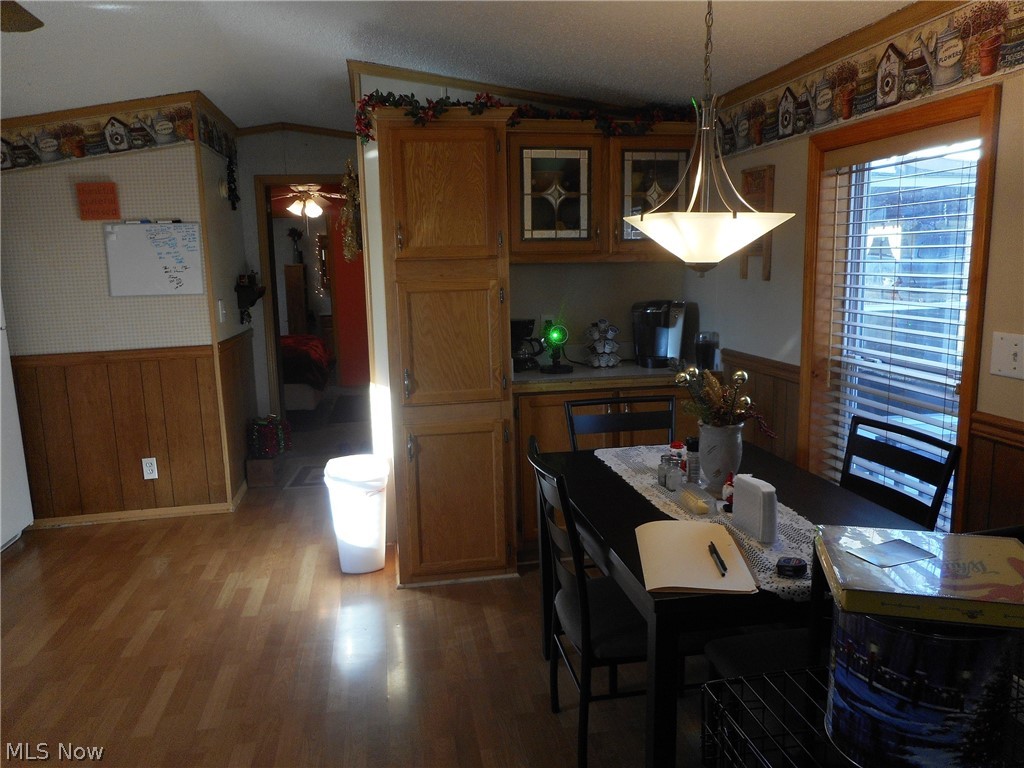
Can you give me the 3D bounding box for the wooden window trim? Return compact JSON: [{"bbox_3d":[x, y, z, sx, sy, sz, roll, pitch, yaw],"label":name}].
[{"bbox_3d":[1.262,-0.121,2.489,0.100,1.500,0.865,-3,10,-11],"label":"wooden window trim"}]

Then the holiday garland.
[{"bbox_3d":[0.139,-1.142,3.216,1.613,0.213,0.403,-3,10,-10],"label":"holiday garland"}]

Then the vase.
[{"bbox_3d":[0.593,0.211,2.096,0.138,0.213,0.138,-3,10,-10],"label":"vase"}]

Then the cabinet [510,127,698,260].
[{"bbox_3d":[0.412,-0.921,3.614,1.020,0.643,0.322,-3,10,-11],"label":"cabinet"}]

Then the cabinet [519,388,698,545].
[{"bbox_3d":[0.459,0.358,3.749,1.030,0.867,0.536,-3,10,-11],"label":"cabinet"}]

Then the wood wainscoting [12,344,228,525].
[{"bbox_3d":[-2.186,0.305,4.143,1.063,0.985,0.030,-3,10,-10],"label":"wood wainscoting"}]

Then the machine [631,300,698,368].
[{"bbox_3d":[0.779,-0.261,3.793,0.255,0.326,0.310,3,10,21],"label":"machine"}]

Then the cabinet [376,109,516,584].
[{"bbox_3d":[-0.308,-0.161,3.480,0.583,2.042,0.655,-3,10,-10],"label":"cabinet"}]

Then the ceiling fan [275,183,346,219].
[{"bbox_3d":[-1.909,-1.720,6.867,1.180,0.370,1.180,-3,10,-11],"label":"ceiling fan"}]

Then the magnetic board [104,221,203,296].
[{"bbox_3d":[-1.945,-0.679,4.025,0.485,0.396,0.018,-3,10,-10],"label":"magnetic board"}]

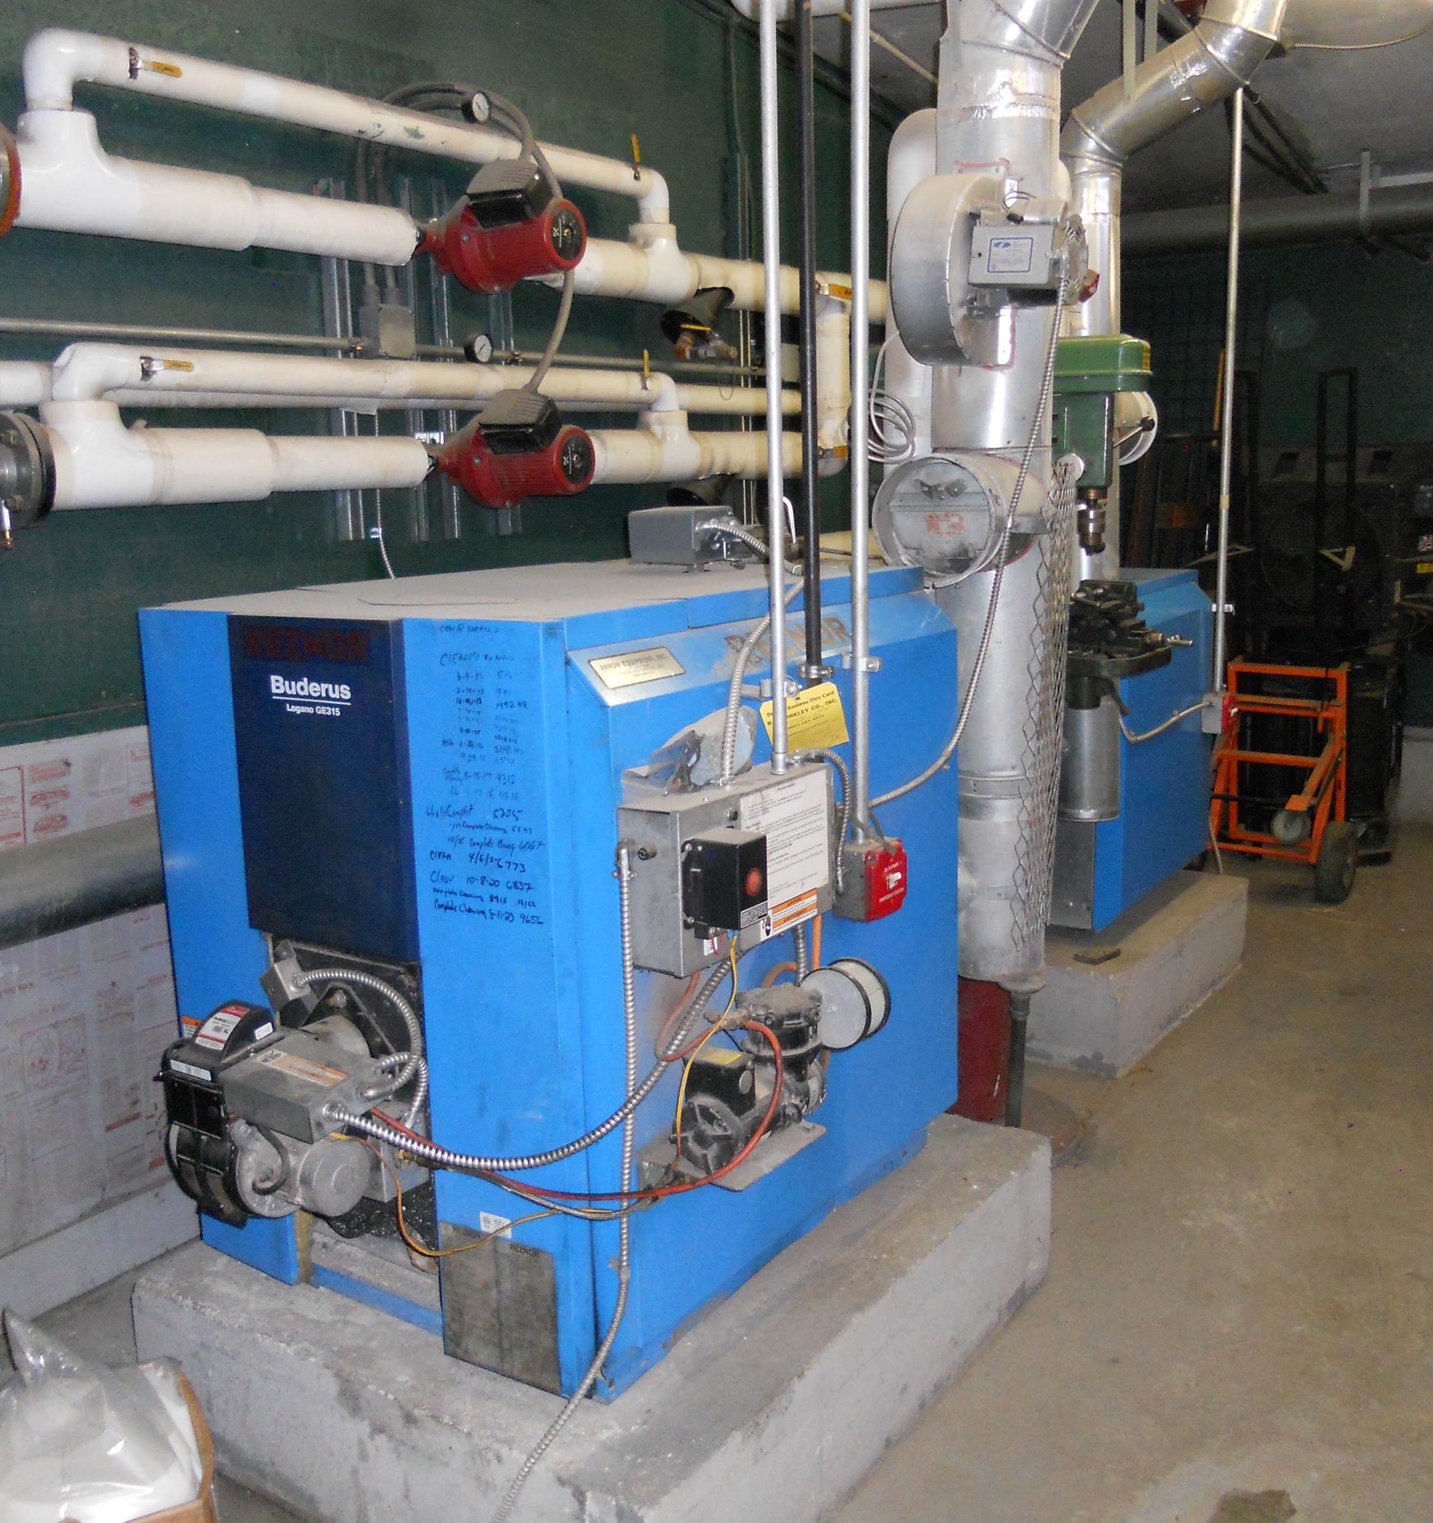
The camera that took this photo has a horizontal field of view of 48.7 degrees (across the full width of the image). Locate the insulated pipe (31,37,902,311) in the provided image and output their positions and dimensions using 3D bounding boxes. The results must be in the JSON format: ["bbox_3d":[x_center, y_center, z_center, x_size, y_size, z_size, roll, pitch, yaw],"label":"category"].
[{"bbox_3d":[-0.283,-1.194,3.533,0.140,0.300,2.800,6,13,34],"label":"insulated pipe"}]

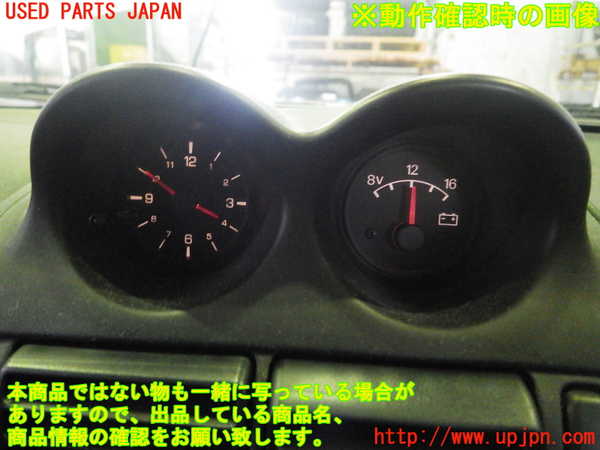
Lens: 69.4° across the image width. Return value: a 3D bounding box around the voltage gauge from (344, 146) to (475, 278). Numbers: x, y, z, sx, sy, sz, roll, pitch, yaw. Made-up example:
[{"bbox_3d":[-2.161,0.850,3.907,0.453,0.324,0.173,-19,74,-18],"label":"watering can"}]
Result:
[{"bbox_3d":[0.053,-0.006,0.205,0.067,0.067,0.016,3,9,1],"label":"voltage gauge"}]

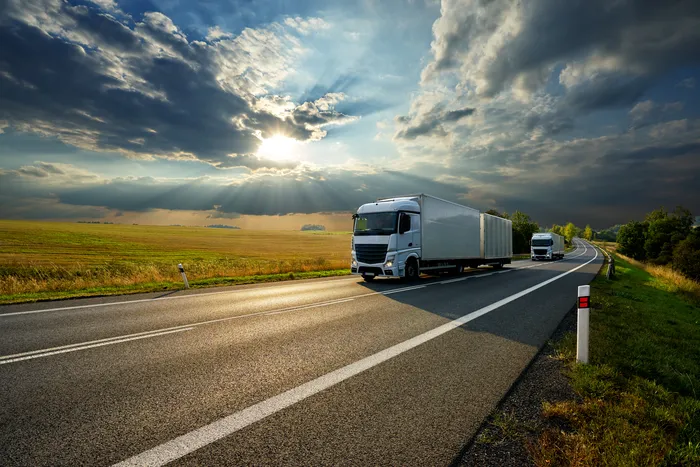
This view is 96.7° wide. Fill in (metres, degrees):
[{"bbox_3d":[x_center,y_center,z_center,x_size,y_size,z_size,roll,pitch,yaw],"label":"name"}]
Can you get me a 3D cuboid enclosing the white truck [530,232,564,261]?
[{"bbox_3d":[31.700,2.240,49.450,2.550,3.960,17.000,-1,-3,39],"label":"white truck"}]

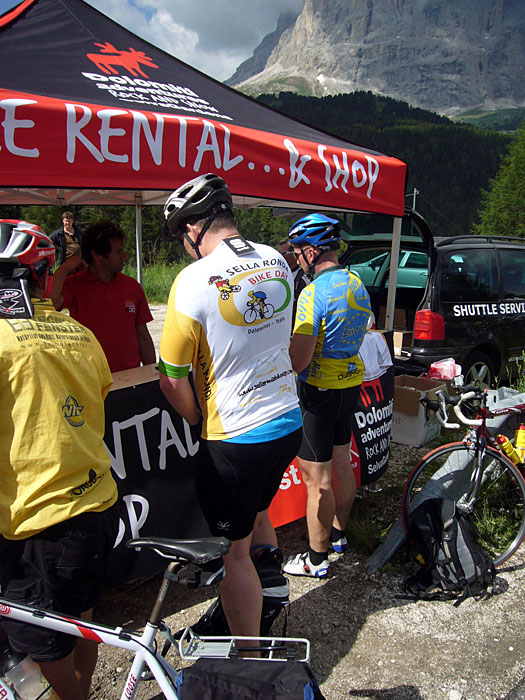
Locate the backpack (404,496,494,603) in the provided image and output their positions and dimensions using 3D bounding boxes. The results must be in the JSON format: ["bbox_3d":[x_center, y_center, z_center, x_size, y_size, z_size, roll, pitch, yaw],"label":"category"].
[{"bbox_3d":[0.915,0.959,2.785,0.267,0.465,0.327,-1,8,43],"label":"backpack"}]

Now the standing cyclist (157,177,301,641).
[{"bbox_3d":[-0.124,0.350,2.187,0.544,1.891,0.525,-9,16,-37],"label":"standing cyclist"}]

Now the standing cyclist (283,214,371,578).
[{"bbox_3d":[0.283,0.258,2.814,0.455,1.802,0.475,11,16,37],"label":"standing cyclist"}]

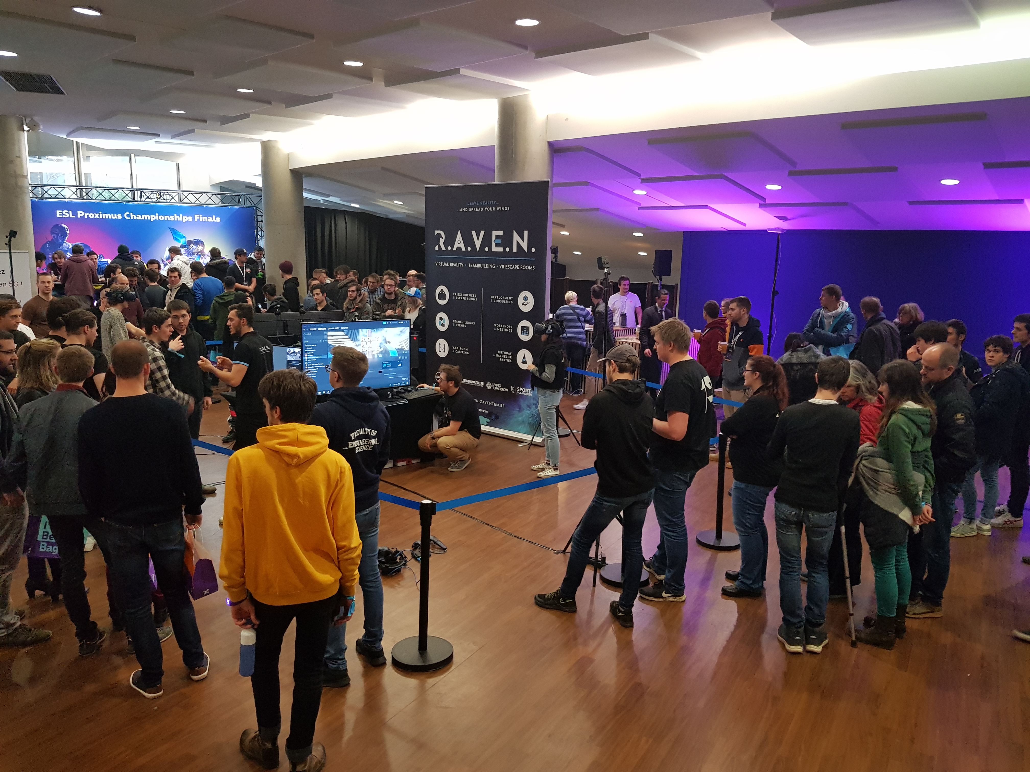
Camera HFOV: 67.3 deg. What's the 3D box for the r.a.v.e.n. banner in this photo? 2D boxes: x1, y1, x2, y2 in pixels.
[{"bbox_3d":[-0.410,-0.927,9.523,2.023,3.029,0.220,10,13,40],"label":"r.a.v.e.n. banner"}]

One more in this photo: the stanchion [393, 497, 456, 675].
[{"bbox_3d":[-0.501,1.074,4.295,0.350,0.918,0.350,2,10,0],"label":"stanchion"}]

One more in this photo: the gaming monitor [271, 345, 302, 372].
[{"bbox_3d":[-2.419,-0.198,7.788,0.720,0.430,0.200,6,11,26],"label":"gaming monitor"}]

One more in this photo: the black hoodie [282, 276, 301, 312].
[{"bbox_3d":[-3.506,-1.367,12.161,0.310,0.700,0.450,4,11,17],"label":"black hoodie"}]

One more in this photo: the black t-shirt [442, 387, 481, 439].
[{"bbox_3d":[-0.563,0.277,8.200,0.320,0.550,0.450,-18,16,-16],"label":"black t-shirt"}]

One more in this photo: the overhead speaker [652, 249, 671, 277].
[{"bbox_3d":[2.833,-2.348,14.800,0.300,0.495,0.290,-4,11,-26],"label":"overhead speaker"}]

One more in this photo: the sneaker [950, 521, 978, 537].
[{"bbox_3d":[3.733,1.186,6.444,0.270,0.120,0.105,-1,10,-14],"label":"sneaker"}]

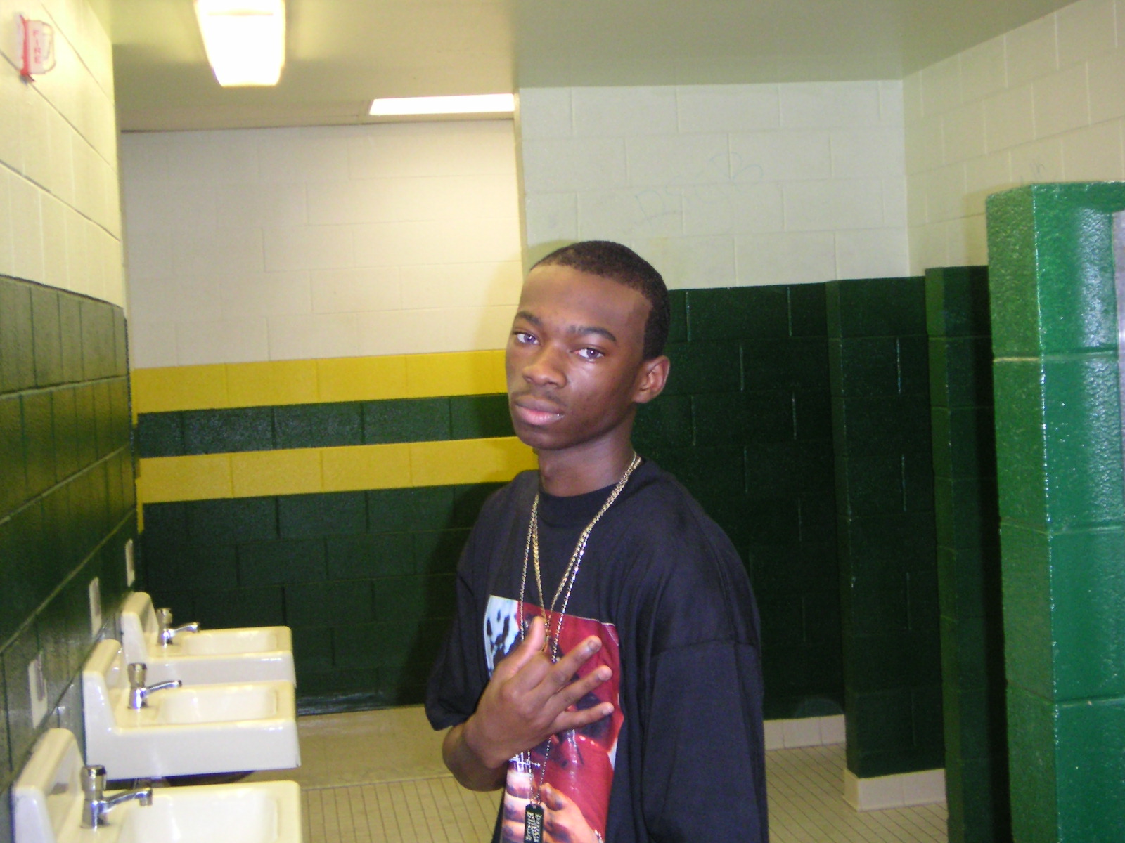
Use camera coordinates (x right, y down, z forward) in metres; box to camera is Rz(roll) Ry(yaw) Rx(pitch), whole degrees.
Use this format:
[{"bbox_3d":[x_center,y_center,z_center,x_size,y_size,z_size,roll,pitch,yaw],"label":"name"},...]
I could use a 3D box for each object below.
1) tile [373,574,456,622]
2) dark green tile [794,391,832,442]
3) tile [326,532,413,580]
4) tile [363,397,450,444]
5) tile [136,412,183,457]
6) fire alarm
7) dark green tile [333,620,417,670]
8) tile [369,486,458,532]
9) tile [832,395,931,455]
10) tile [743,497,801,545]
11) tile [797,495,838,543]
[{"bbox_3d":[-0.670,0.812,7.814,0.398,0.197,0.050,-3,3,-9],"label":"tile"},{"bbox_3d":[1.098,-0.034,6.610,0.398,0.195,0.050,-3,3,-9],"label":"dark green tile"},{"bbox_3d":[-0.884,0.621,7.794,0.398,0.195,0.050,-3,3,-9],"label":"tile"},{"bbox_3d":[-0.713,0.002,7.798,0.398,0.195,0.050,-3,3,-9],"label":"tile"},{"bbox_3d":[-1.814,0.064,7.616,0.195,0.195,0.050,-3,3,-9],"label":"tile"},{"bbox_3d":[-1.016,-0.724,3.271,0.065,0.115,0.130,-3,3,-9],"label":"fire alarm"},{"bbox_3d":[-0.861,1.026,7.792,0.398,0.197,0.050,-3,3,-9],"label":"dark green tile"},{"bbox_3d":[-0.696,0.405,7.846,0.400,0.198,0.030,-3,3,-9],"label":"tile"},{"bbox_3d":[1.154,0.012,5.851,0.398,0.195,0.120,-3,3,-9],"label":"tile"},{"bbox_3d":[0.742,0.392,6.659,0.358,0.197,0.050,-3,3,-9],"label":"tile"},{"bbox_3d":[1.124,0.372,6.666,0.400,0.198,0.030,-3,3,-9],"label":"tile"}]

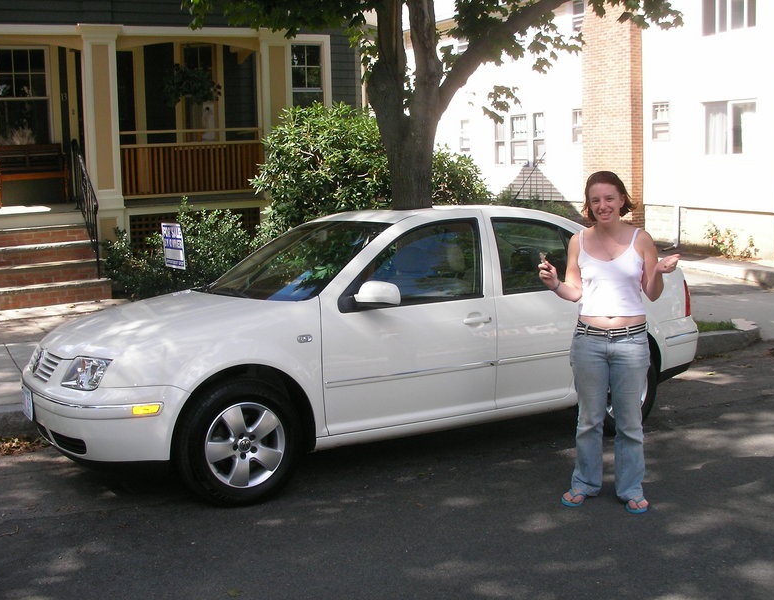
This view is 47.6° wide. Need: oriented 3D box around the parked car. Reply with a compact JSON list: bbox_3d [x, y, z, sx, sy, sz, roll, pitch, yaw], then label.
[{"bbox_3d":[0.025,0.125,5.636,4.376,1.446,1.735,-5,9,-29],"label":"parked car"}]

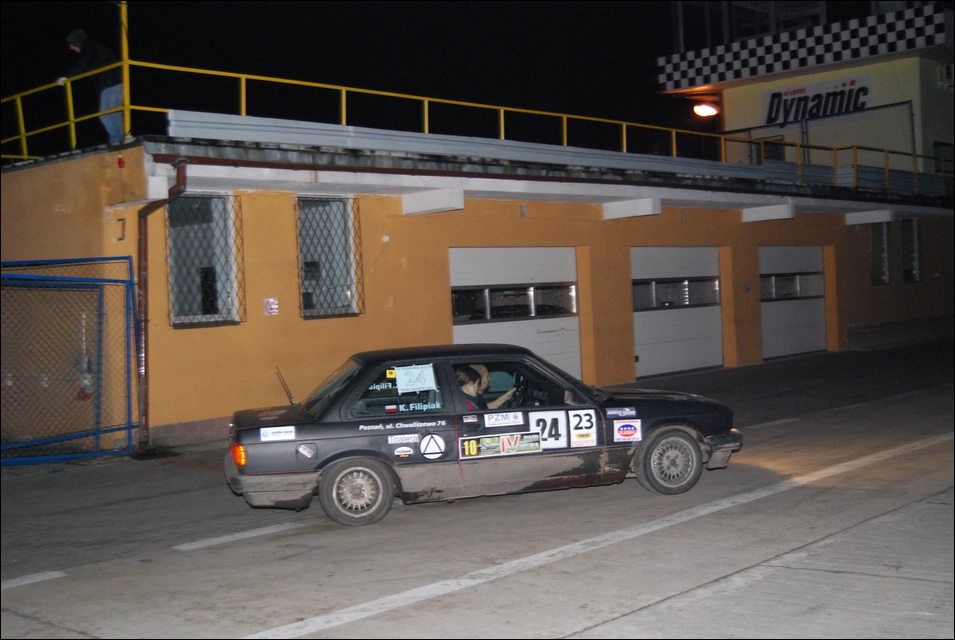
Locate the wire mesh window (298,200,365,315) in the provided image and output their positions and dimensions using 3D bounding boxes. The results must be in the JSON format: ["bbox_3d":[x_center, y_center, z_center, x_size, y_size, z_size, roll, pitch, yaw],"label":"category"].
[{"bbox_3d":[-1.988,-0.843,16.055,0.140,1.574,1.142,-1,2,40],"label":"wire mesh window"}]

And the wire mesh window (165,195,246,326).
[{"bbox_3d":[-3.303,-0.727,14.509,0.140,1.546,1.118,-1,2,40],"label":"wire mesh window"}]

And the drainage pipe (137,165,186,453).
[{"bbox_3d":[-3.571,-0.135,13.538,0.910,3.239,0.232,-1,2,40],"label":"drainage pipe"}]

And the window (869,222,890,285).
[{"bbox_3d":[10.186,-1.688,30.364,0.140,1.570,1.140,-1,2,40],"label":"window"}]

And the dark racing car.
[{"bbox_3d":[0.043,0.836,10.154,4.330,1.340,1.660,-3,2,-13],"label":"dark racing car"}]

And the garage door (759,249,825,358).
[{"bbox_3d":[7.263,-0.437,27.487,0.100,2.496,3.325,-1,2,40],"label":"garage door"}]

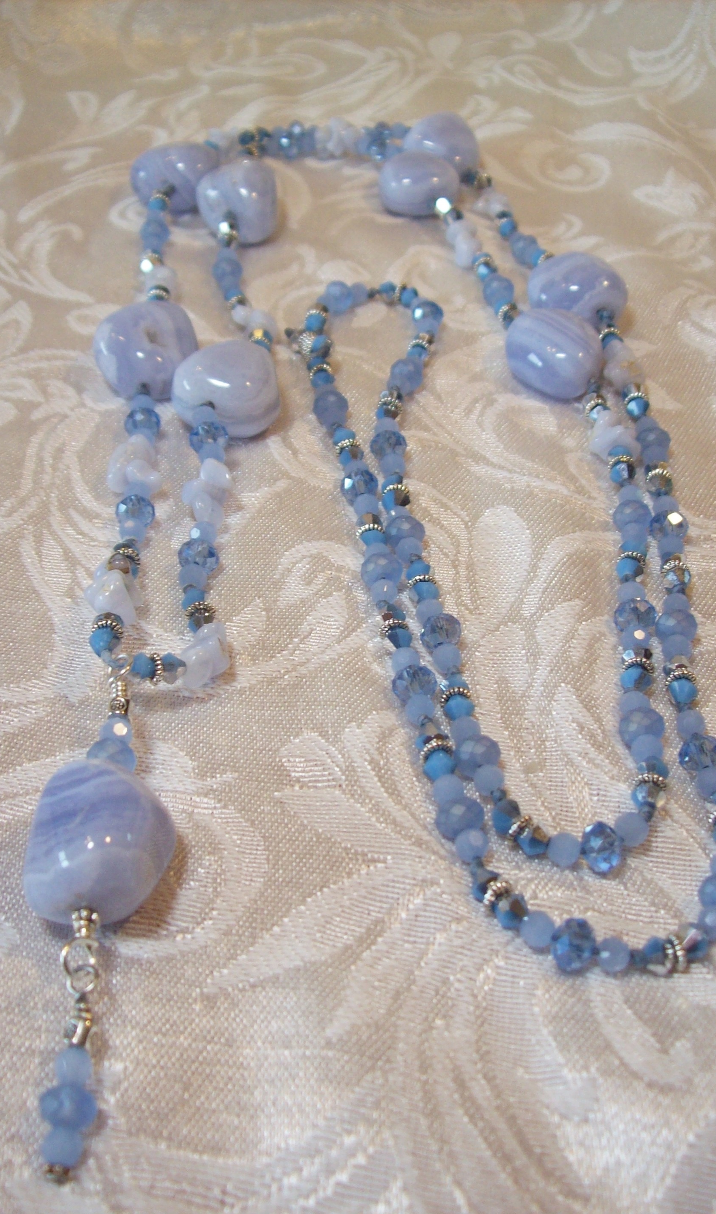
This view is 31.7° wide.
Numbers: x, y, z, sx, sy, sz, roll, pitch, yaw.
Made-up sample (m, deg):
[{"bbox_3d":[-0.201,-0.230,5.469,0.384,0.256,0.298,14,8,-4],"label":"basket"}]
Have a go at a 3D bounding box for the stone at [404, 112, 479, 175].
[{"bbox_3d":[0.019,-0.109,0.298,0.018,0.014,0.018,-7,44,-10],"label":"stone"}]

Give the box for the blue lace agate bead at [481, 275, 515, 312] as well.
[{"bbox_3d":[0.027,-0.061,0.247,0.006,0.006,0.006,-11,45,-12],"label":"blue lace agate bead"}]

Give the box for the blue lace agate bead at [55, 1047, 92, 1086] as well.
[{"bbox_3d":[-0.030,0.049,0.134,0.004,0.004,0.004,0,43,-2],"label":"blue lace agate bead"}]

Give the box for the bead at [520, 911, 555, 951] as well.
[{"bbox_3d":[0.021,0.038,0.148,0.004,0.004,0.004,1,43,-1],"label":"bead"}]

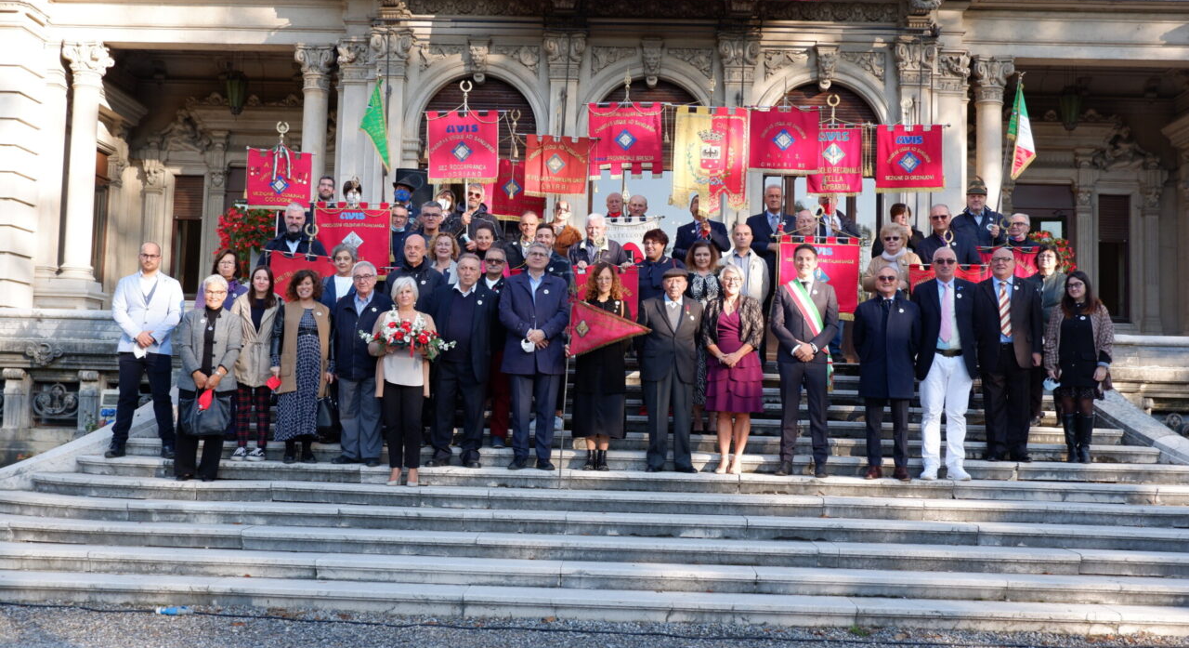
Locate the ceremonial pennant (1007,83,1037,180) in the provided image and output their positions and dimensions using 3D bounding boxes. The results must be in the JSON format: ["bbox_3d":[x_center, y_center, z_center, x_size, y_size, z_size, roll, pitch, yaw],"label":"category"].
[{"bbox_3d":[4.238,-1.928,11.803,0.300,0.990,0.200,1,-4,11],"label":"ceremonial pennant"}]

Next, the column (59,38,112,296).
[{"bbox_3d":[-7.217,-2.253,16.781,0.560,3.500,0.560,1,-4,2],"label":"column"}]

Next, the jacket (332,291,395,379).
[{"bbox_3d":[-1.858,0.096,9.567,0.526,0.734,0.340,2,-4,-5],"label":"jacket"}]

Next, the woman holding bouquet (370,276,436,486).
[{"bbox_3d":[-1.493,0.436,9.252,0.508,1.632,0.420,2,-4,-4],"label":"woman holding bouquet"}]

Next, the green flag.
[{"bbox_3d":[-2.304,-2.075,12.468,0.340,1.020,0.200,1,-4,2],"label":"green flag"}]

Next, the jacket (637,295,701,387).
[{"bbox_3d":[0.595,0.132,9.454,0.531,0.710,0.340,1,-4,3],"label":"jacket"}]

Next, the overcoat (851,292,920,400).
[{"bbox_3d":[2.352,0.187,9.572,0.560,0.880,0.350,1,-4,8],"label":"overcoat"}]

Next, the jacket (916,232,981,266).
[{"bbox_3d":[3.201,-0.526,10.742,0.584,0.700,0.340,1,-4,9],"label":"jacket"}]

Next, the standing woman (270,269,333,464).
[{"bbox_3d":[-2.407,0.343,9.765,0.520,1.600,0.360,2,-4,-5],"label":"standing woman"}]

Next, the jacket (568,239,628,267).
[{"bbox_3d":[0.025,-0.463,11.010,0.570,0.700,0.360,1,-4,2],"label":"jacket"}]

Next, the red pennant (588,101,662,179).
[{"bbox_3d":[0.328,-1.926,12.513,0.790,0.840,0.080,1,-4,2],"label":"red pennant"}]

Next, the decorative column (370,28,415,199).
[{"bbox_3d":[-2.398,-1.547,13.905,0.520,3.890,0.480,1,-4,2],"label":"decorative column"}]

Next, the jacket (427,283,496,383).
[{"bbox_3d":[-1.077,0.076,9.709,0.580,0.820,0.340,2,-4,-2],"label":"jacket"}]

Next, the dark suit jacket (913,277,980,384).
[{"bbox_3d":[2.867,0.046,9.746,0.530,0.840,0.300,1,-4,2],"label":"dark suit jacket"}]

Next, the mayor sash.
[{"bbox_3d":[1.701,0.079,9.401,0.366,0.898,0.280,1,-4,6],"label":"mayor sash"}]

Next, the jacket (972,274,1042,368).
[{"bbox_3d":[3.435,0.000,9.857,0.570,0.810,0.340,1,-4,11],"label":"jacket"}]

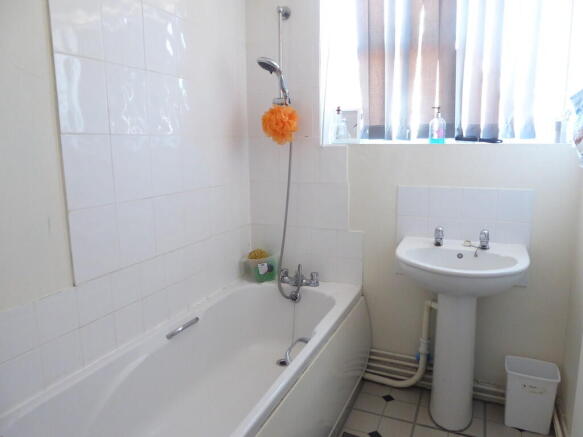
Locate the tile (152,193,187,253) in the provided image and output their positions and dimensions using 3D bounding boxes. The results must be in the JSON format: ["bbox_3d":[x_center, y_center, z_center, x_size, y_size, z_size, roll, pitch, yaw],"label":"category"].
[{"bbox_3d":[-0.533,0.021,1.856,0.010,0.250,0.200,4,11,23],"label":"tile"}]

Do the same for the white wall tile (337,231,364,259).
[{"bbox_3d":[0.321,0.146,2.296,0.150,0.150,0.010,4,11,23],"label":"white wall tile"}]

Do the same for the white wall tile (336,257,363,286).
[{"bbox_3d":[0.331,0.299,2.382,0.150,0.150,0.009,4,11,23],"label":"white wall tile"}]

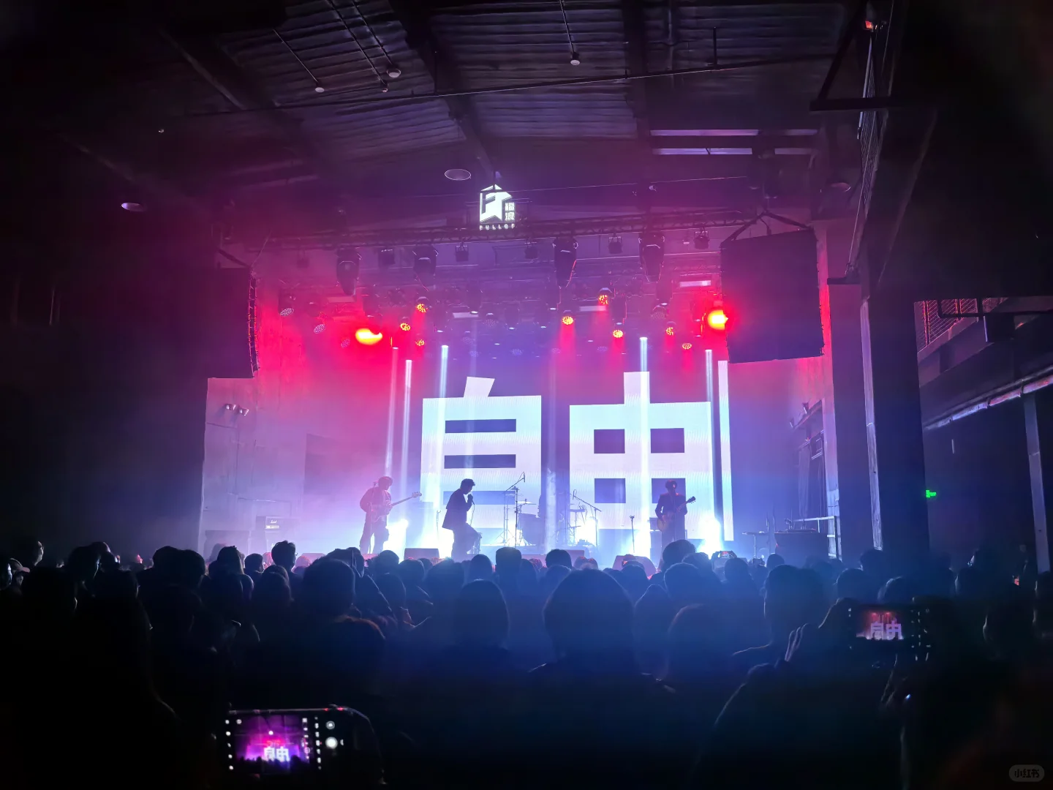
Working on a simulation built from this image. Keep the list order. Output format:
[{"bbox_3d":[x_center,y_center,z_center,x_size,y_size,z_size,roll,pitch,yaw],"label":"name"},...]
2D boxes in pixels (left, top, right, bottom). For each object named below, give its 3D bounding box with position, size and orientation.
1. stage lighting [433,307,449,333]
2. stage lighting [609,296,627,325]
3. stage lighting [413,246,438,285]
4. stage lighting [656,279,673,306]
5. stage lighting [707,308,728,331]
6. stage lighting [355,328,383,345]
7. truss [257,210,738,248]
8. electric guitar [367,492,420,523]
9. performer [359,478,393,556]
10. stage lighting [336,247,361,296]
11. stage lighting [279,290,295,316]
[{"bbox_3d":[-1.877,-1.651,18.110,0.350,0.520,0.330,-1,-9,11],"label":"stage lighting"},{"bbox_3d":[1.919,-1.778,17.252,0.333,0.536,0.283,-1,-8,10],"label":"stage lighting"},{"bbox_3d":[-1.766,-2.278,14.412,0.360,0.600,0.320,-1,-8,10],"label":"stage lighting"},{"bbox_3d":[2.643,-1.956,15.705,0.311,0.464,0.265,-1,-8,10],"label":"stage lighting"},{"bbox_3d":[4.153,-1.659,17.911,0.400,0.460,0.360,-2,-9,13],"label":"stage lighting"},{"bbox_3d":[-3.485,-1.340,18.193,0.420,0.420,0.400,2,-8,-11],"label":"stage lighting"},{"bbox_3d":[-0.567,-2.842,14.270,8.473,0.260,0.260,-1,-8,10],"label":"truss"},{"bbox_3d":[-2.341,1.980,14.700,1.110,0.330,0.080,-21,-4,-31],"label":"electric guitar"},{"bbox_3d":[-2.707,2.308,14.771,0.420,1.710,0.550,-7,-11,38],"label":"performer"},{"bbox_3d":[-3.177,-2.200,14.663,0.350,0.780,0.310,-1,-8,10],"label":"stage lighting"},{"bbox_3d":[-5.053,-1.945,17.335,0.320,0.530,0.360,-5,-10,30],"label":"stage lighting"}]

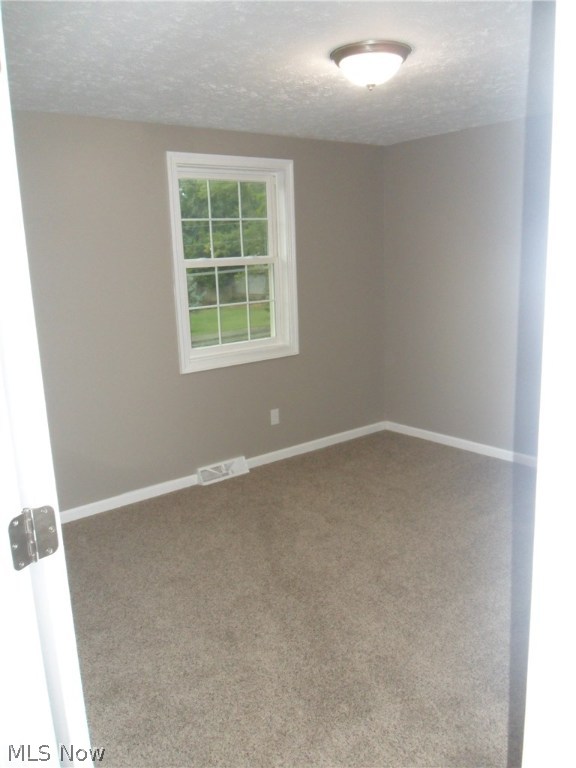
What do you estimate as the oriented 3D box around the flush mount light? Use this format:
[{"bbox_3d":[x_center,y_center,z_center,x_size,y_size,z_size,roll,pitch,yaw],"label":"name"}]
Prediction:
[{"bbox_3d":[0.352,-1.320,2.541,0.340,0.143,0.340,-2,12,0],"label":"flush mount light"}]

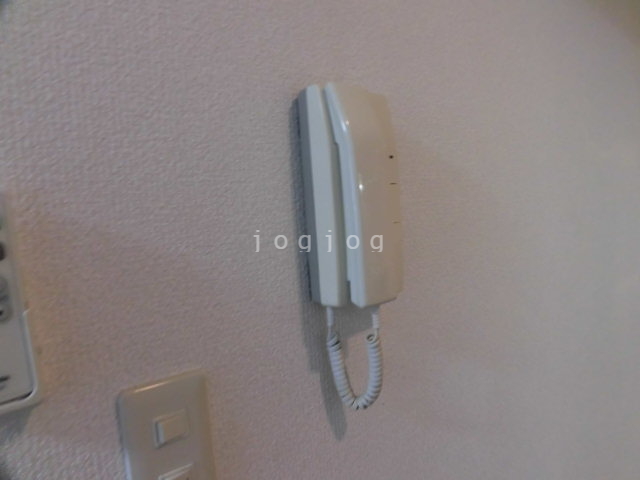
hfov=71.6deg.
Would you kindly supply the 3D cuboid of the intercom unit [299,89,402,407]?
[{"bbox_3d":[0.044,0.011,0.436,0.096,0.311,0.053,-8,8,-34],"label":"intercom unit"}]

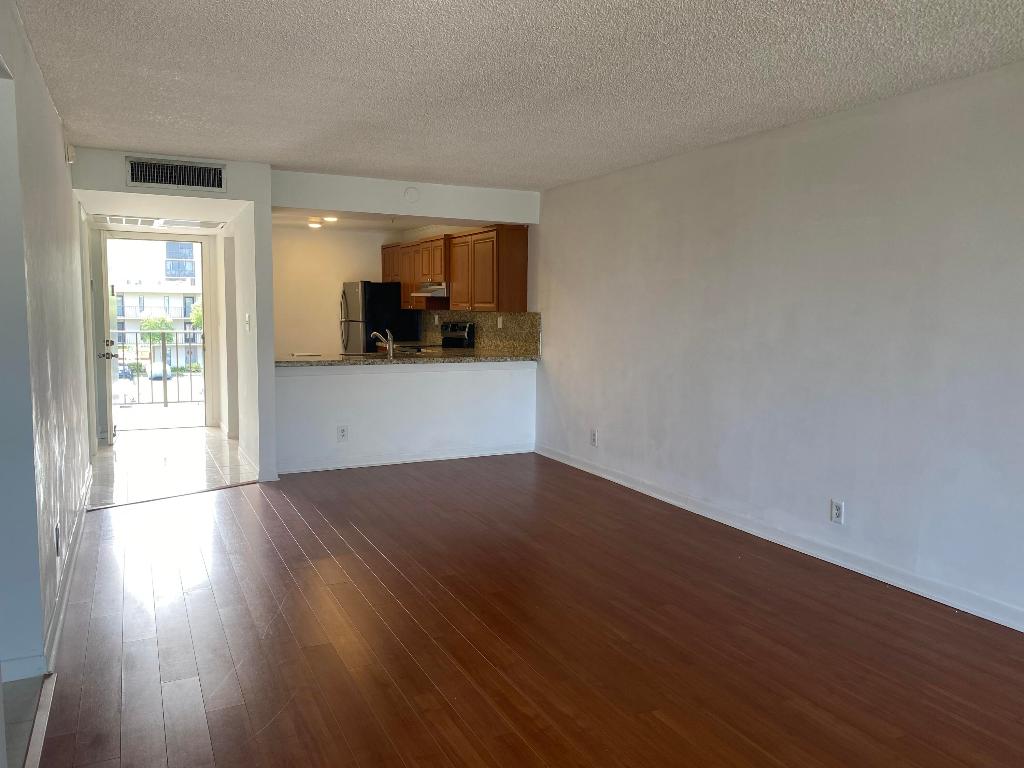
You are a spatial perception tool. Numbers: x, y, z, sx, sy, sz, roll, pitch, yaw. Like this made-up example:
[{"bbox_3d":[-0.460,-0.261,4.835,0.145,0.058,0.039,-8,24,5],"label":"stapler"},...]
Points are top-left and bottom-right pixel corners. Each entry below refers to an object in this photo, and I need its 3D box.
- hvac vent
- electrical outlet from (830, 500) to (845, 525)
[{"bbox_3d":[-2.397,-1.496,5.516,0.655,0.199,0.020,-2,6,-26],"label":"hvac vent"},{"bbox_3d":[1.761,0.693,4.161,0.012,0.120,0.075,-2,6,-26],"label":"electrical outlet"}]

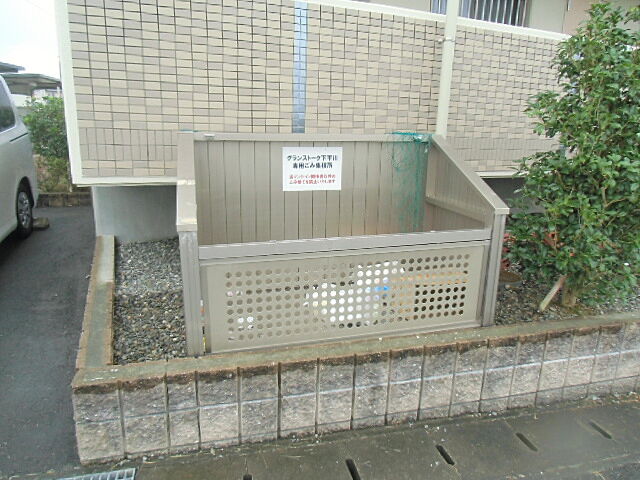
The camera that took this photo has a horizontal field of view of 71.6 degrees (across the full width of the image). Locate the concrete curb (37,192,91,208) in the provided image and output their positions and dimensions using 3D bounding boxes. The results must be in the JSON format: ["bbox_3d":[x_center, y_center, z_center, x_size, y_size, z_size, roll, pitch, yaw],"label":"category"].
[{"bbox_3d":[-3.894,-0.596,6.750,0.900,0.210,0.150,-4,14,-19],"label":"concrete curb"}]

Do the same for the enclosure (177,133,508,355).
[{"bbox_3d":[0.112,-0.076,2.825,1.902,1.159,0.804,-3,13,-15],"label":"enclosure"}]

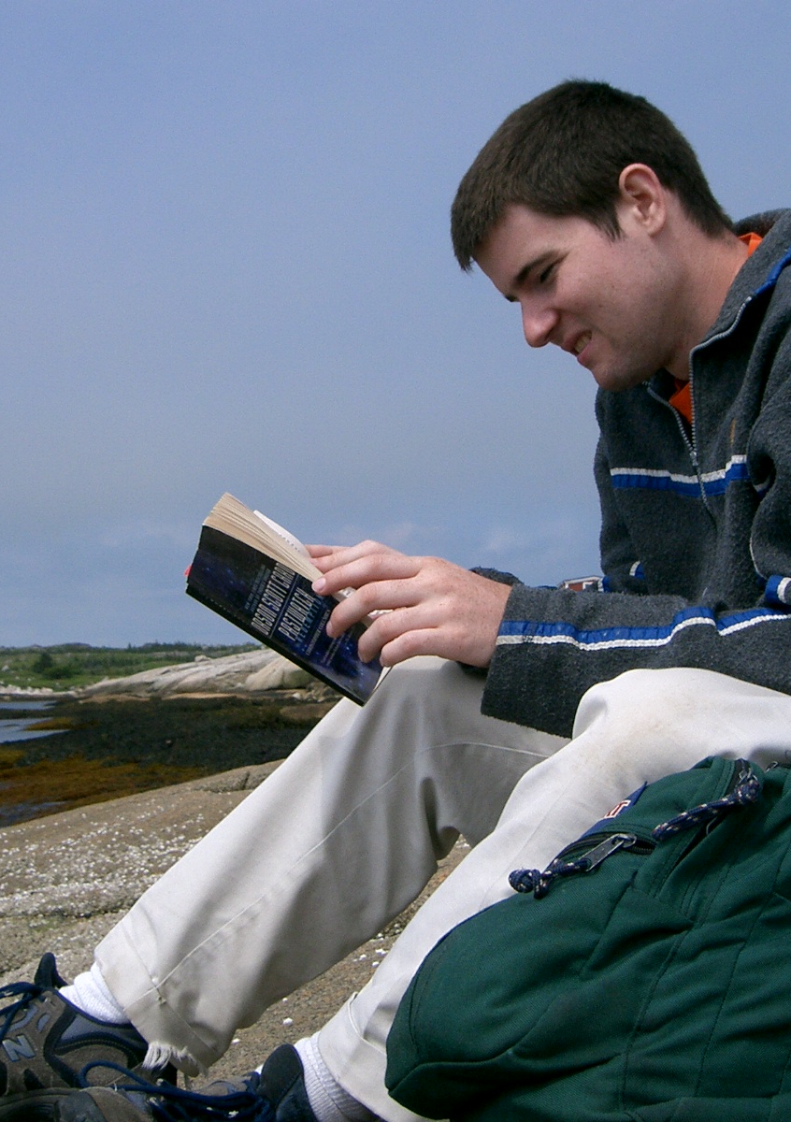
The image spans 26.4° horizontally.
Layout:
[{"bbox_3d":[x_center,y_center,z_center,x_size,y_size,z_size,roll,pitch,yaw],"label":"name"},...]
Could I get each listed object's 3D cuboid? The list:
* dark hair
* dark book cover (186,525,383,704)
[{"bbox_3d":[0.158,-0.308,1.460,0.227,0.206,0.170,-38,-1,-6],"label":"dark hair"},{"bbox_3d":[-0.087,0.044,1.342,0.173,0.020,0.107,33,-28,5],"label":"dark book cover"}]

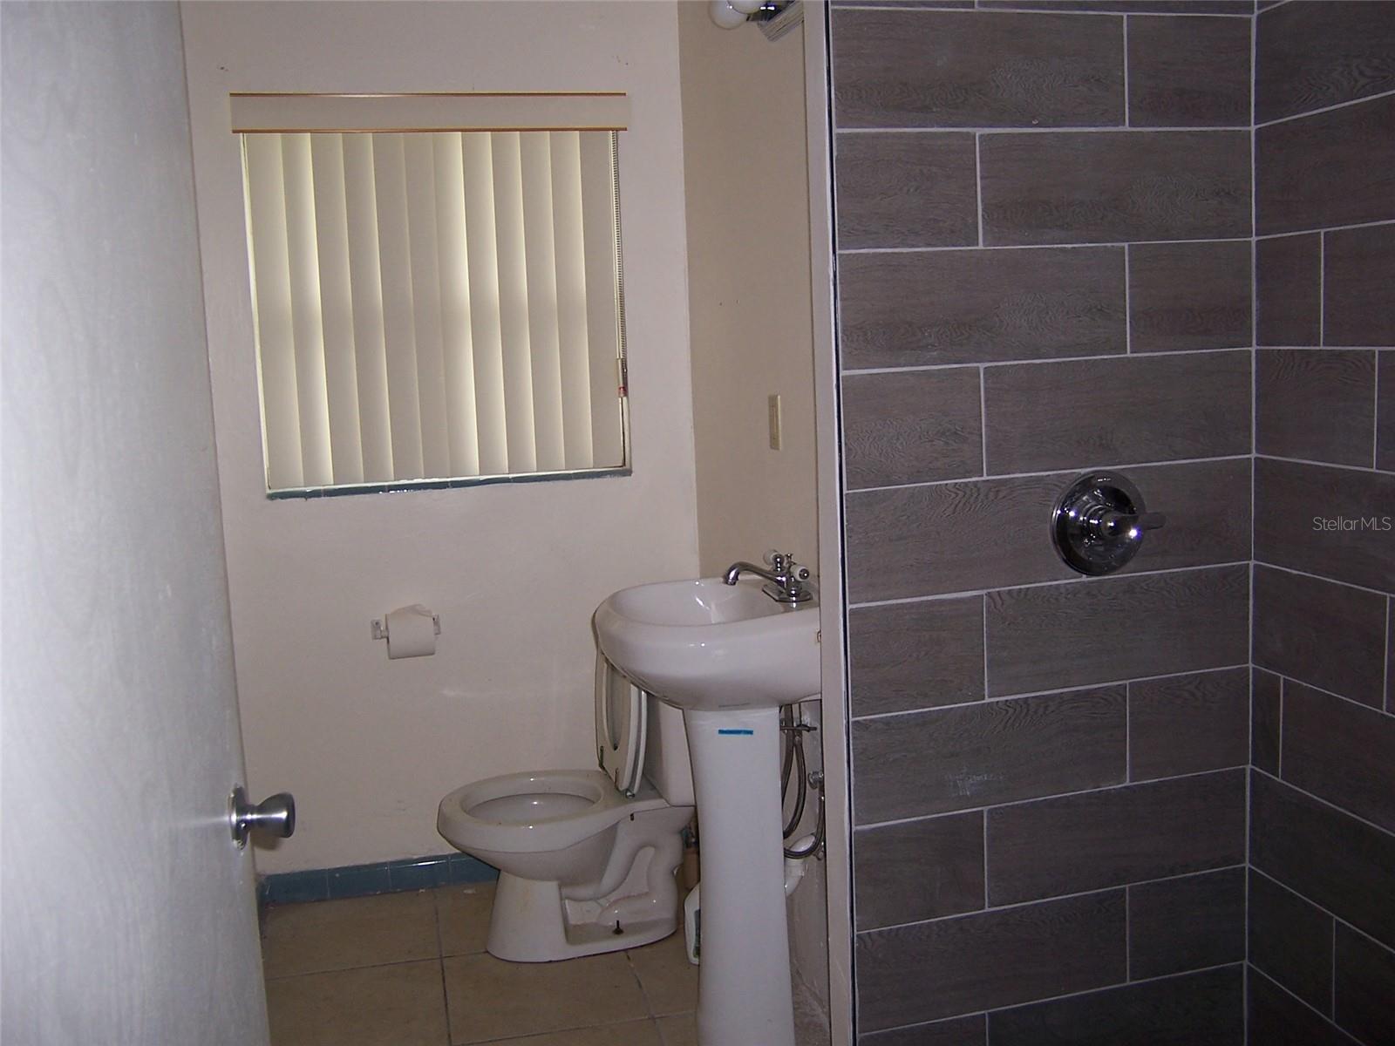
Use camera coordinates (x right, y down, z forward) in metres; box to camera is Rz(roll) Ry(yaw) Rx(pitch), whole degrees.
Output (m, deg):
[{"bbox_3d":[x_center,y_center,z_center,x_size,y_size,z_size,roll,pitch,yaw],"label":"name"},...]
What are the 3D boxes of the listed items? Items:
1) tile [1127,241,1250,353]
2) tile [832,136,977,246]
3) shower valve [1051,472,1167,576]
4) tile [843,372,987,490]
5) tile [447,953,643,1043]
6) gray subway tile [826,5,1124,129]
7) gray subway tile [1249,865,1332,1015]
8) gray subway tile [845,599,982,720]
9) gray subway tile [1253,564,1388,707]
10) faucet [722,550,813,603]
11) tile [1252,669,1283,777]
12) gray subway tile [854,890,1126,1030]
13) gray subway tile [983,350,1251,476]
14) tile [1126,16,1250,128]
[{"bbox_3d":[0.831,-0.381,2.244,0.244,0.179,0.010,-4,7,-16],"label":"tile"},{"bbox_3d":[0.322,-0.508,2.038,0.230,0.174,0.010,-4,8,-13],"label":"tile"},{"bbox_3d":[0.666,0.005,2.149,0.169,0.173,0.066,-4,8,-13],"label":"shower valve"},{"bbox_3d":[0.340,-0.153,2.095,0.230,0.178,0.010,-5,8,-14],"label":"tile"},{"bbox_3d":[-0.335,1.014,2.897,0.406,0.010,0.404,-4,8,-13],"label":"tile"},{"bbox_3d":[0.451,-0.710,2.092,0.509,0.179,0.010,-4,7,-16],"label":"gray subway tile"},{"bbox_3d":[1.008,0.710,2.258,0.010,0.178,0.224,-4,8,-14],"label":"gray subway tile"},{"bbox_3d":[0.356,0.208,2.143,0.230,0.178,0.010,-5,8,-14],"label":"gray subway tile"},{"bbox_3d":[0.997,0.178,2.138,0.010,0.178,0.316,-4,8,-14],"label":"gray subway tile"},{"bbox_3d":[0.128,0.103,2.474,0.147,0.087,0.160,-4,8,-13],"label":"faucet"},{"bbox_3d":[0.997,0.349,2.324,0.010,0.179,0.083,-4,7,-12],"label":"tile"},{"bbox_3d":[0.506,0.736,2.250,0.495,0.178,0.010,-5,8,-14],"label":"gray subway tile"},{"bbox_3d":[0.690,-0.180,2.171,0.483,0.174,0.010,-4,8,-13],"label":"gray subway tile"},{"bbox_3d":[0.785,-0.718,2.125,0.224,0.169,0.010,-4,8,-13],"label":"tile"}]

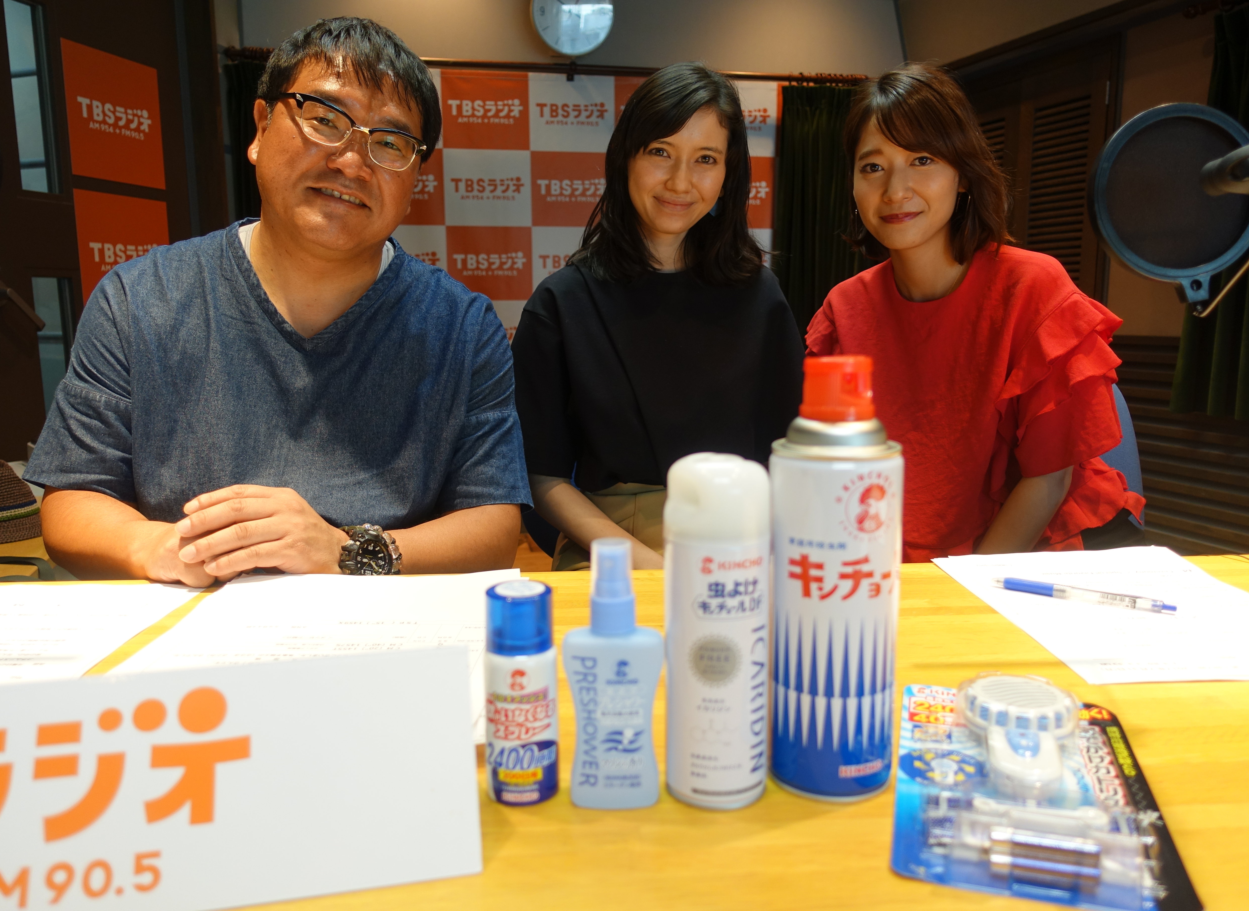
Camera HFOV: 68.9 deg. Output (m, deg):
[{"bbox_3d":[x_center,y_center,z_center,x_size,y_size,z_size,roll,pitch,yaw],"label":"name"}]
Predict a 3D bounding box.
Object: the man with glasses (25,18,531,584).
[{"bbox_3d":[-0.383,0.179,1.064,0.580,1.290,0.680,-2,8,-14],"label":"man with glasses"}]

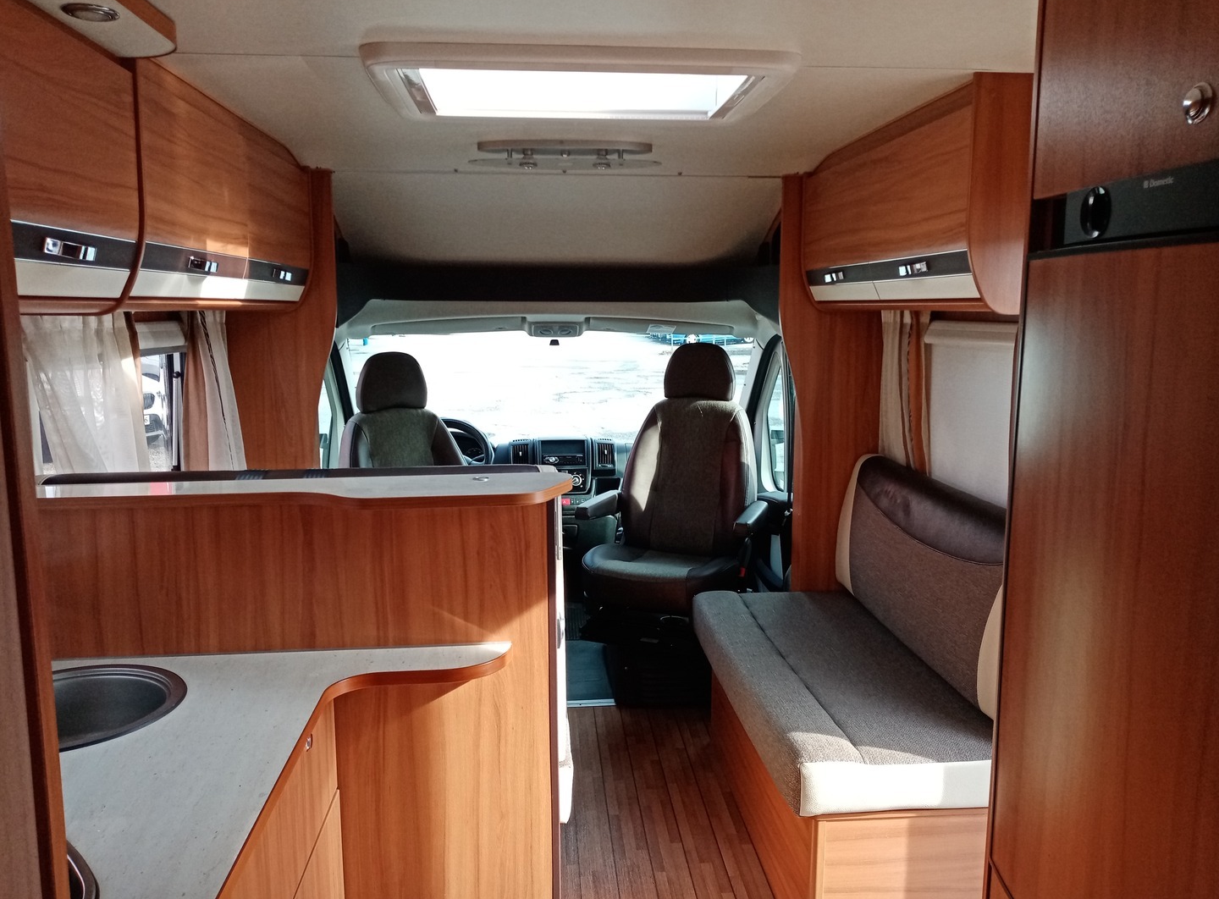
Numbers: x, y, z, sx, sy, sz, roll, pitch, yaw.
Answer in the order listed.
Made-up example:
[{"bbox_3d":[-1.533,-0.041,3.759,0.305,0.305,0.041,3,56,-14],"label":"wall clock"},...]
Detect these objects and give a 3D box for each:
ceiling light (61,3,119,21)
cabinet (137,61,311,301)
[{"bbox_3d":[-0.782,-0.665,1.380,0.085,0.022,0.085,-1,9,-5],"label":"ceiling light"},{"bbox_3d":[-1.099,-0.592,2.347,0.330,0.480,1.190,-1,9,-5],"label":"cabinet"}]

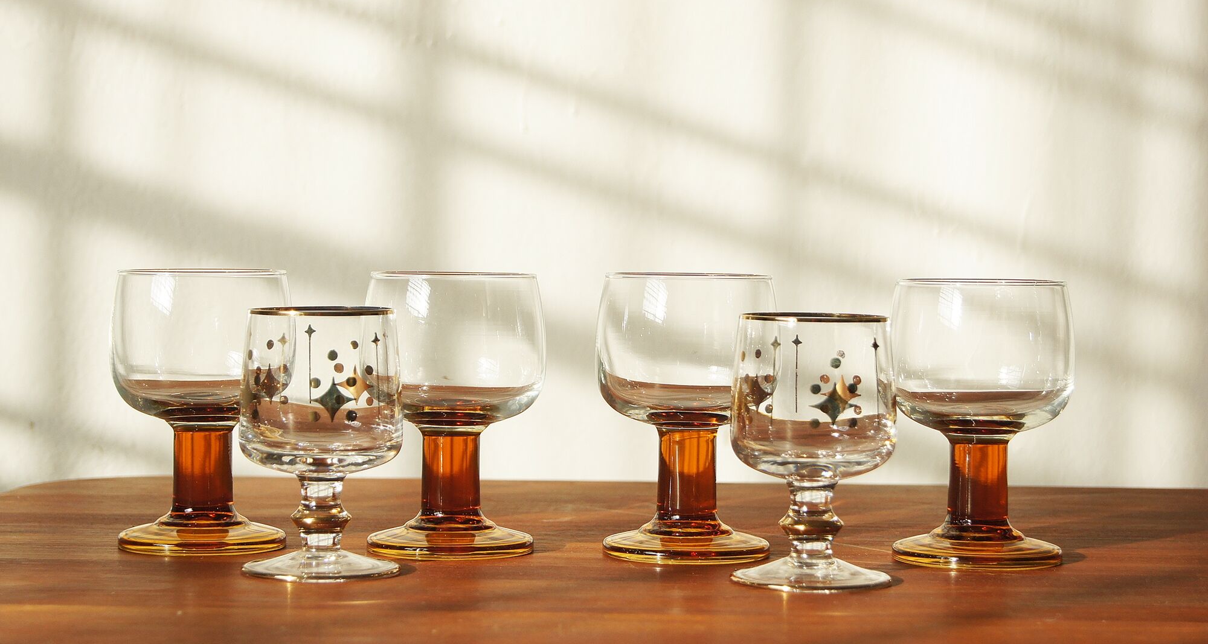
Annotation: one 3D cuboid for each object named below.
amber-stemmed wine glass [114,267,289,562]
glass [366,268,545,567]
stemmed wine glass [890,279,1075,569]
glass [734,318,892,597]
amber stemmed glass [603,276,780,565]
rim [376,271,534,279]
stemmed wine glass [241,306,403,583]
[{"bbox_3d":[-0.175,0.037,0.983,0.078,0.120,0.078,1,3,0],"label":"amber-stemmed wine glass"},{"bbox_3d":[-0.065,0.039,0.978,0.078,0.120,0.078,1,3,0],"label":"glass"},{"bbox_3d":[0.162,0.042,0.967,0.078,0.120,0.078,1,3,0],"label":"stemmed wine glass"},{"bbox_3d":[0.084,0.051,0.899,0.066,0.106,0.066,1,3,0],"label":"glass"},{"bbox_3d":[0.036,0.040,0.973,0.078,0.120,0.078,1,3,0],"label":"amber stemmed glass"},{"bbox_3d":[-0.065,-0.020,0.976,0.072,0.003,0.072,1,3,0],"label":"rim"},{"bbox_3d":[-0.115,0.048,0.913,0.066,0.106,0.066,1,3,0],"label":"stemmed wine glass"}]

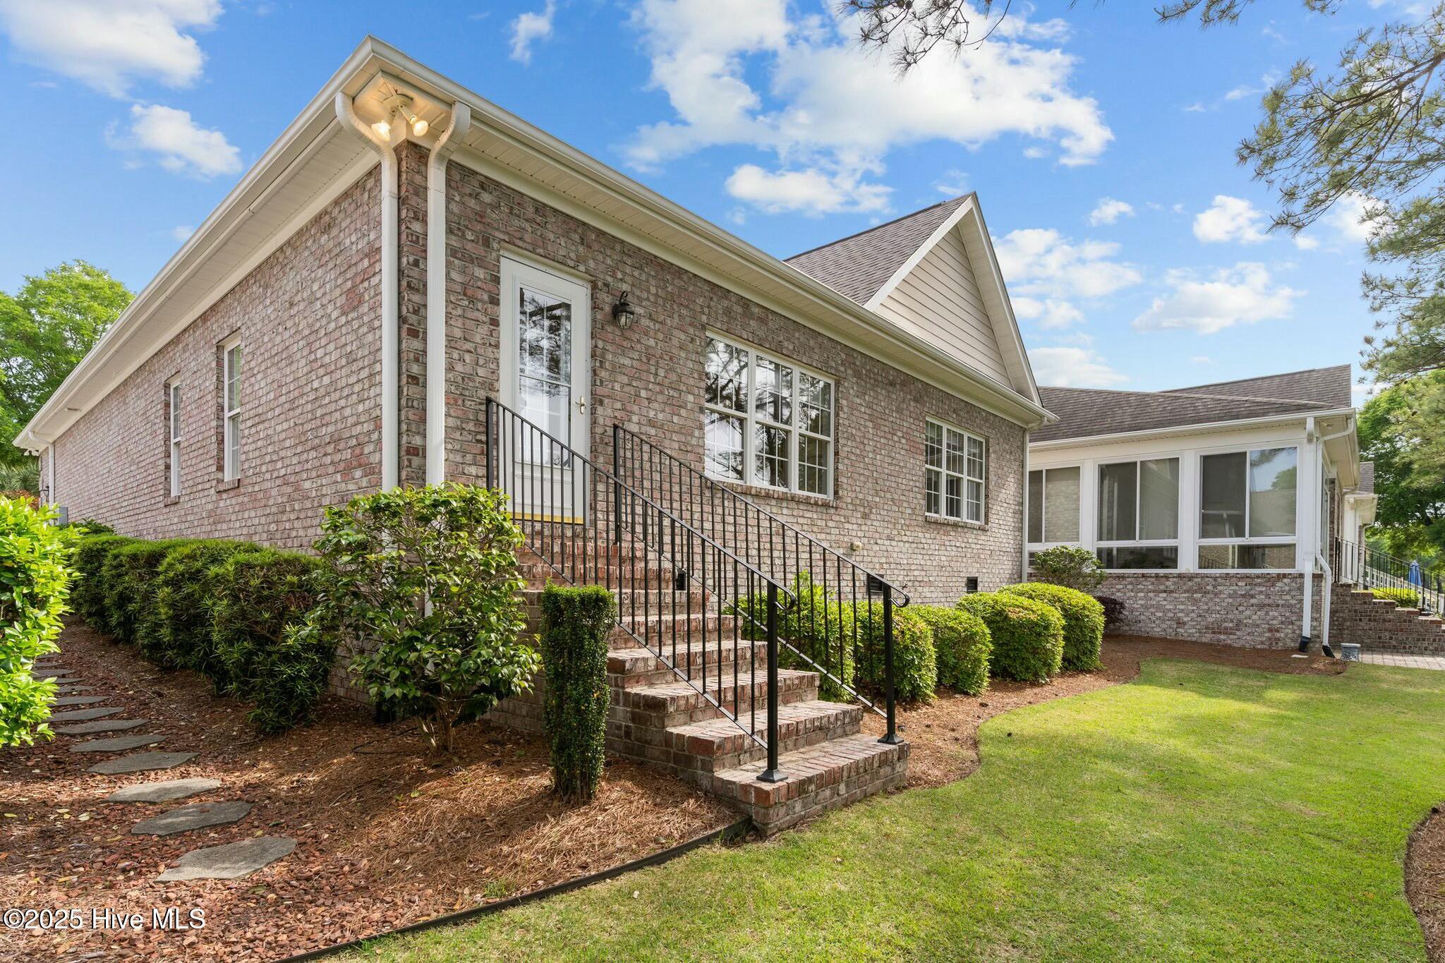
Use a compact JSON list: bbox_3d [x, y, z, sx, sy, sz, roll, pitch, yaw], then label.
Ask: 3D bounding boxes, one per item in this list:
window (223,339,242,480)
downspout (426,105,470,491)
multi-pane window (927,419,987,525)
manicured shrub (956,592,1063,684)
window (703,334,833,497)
[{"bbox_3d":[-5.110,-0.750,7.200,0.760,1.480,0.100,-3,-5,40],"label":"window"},{"bbox_3d":[-1.890,-0.550,4.700,0.400,4.000,0.110,-3,-5,43],"label":"downspout"},{"bbox_3d":[3.660,-0.120,10.620,0.120,1.460,2.040,-5,-9,43],"label":"multi-pane window"},{"bbox_3d":[3.430,1.830,8.120,1.180,1.030,1.220,-3,-5,43],"label":"manicured shrub"},{"bbox_3d":[0.590,-0.640,7.480,0.120,1.460,2.180,-5,-9,43],"label":"window"}]

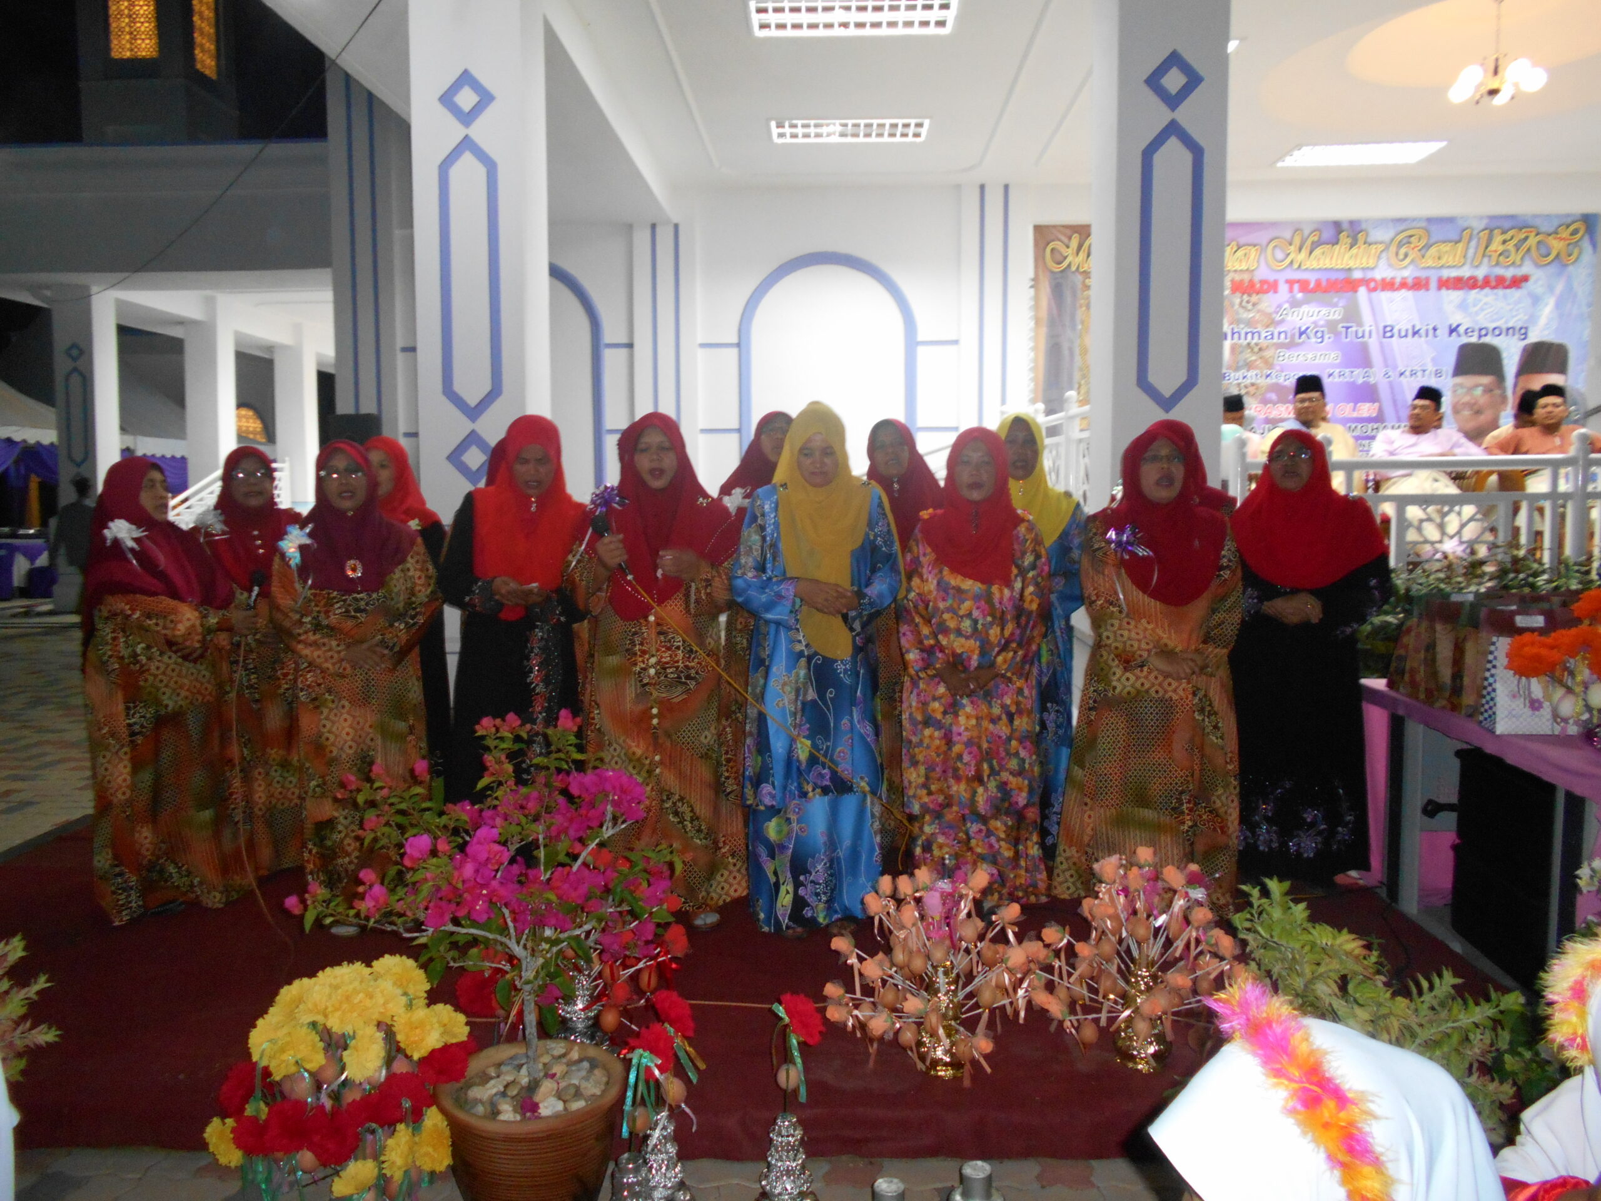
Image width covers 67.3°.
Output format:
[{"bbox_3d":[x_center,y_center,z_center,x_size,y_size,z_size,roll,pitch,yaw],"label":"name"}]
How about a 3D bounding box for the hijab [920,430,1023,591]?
[{"bbox_3d":[0.550,-0.296,3.844,0.330,0.482,0.310,1,5,8],"label":"hijab"}]

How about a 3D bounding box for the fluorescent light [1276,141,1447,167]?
[{"bbox_3d":[4.548,-3.621,9.750,1.180,0.080,0.600,0,5,2],"label":"fluorescent light"}]

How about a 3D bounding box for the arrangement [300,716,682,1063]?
[{"bbox_3d":[-0.543,0.513,2.113,0.631,0.591,0.580,0,5,0],"label":"arrangement"}]

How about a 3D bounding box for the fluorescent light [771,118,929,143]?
[{"bbox_3d":[0.389,-3.729,9.454,1.210,0.090,0.610,0,5,2],"label":"fluorescent light"}]

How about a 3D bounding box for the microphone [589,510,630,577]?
[{"bbox_3d":[-0.551,-0.163,3.520,0.055,0.220,0.055,-27,-14,-7],"label":"microphone"}]

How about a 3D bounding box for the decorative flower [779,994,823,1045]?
[{"bbox_3d":[0.002,0.748,2.143,0.075,0.093,0.075,0,5,0],"label":"decorative flower"}]

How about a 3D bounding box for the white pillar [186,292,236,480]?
[{"bbox_3d":[-8.389,-2.244,17.107,0.460,3.950,0.460,0,5,2],"label":"white pillar"}]

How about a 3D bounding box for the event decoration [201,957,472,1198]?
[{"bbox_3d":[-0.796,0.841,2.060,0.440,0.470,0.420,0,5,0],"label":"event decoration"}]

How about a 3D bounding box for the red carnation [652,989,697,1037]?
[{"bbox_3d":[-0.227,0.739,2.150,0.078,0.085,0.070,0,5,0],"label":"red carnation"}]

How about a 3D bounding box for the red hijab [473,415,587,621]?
[{"bbox_3d":[-0.867,-0.262,3.850,0.350,0.640,0.320,-1,5,-10],"label":"red hijab"}]

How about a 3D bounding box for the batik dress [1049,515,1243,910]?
[{"bbox_3d":[1.117,0.373,3.883,0.605,1.268,0.400,1,5,8],"label":"batik dress"}]

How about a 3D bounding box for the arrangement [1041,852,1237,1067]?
[{"bbox_3d":[0.779,0.825,2.760,0.440,0.470,0.420,0,5,0],"label":"arrangement"}]

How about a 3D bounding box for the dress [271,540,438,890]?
[{"bbox_3d":[-1.372,0.375,3.700,0.500,1.180,0.340,-2,5,-18],"label":"dress"}]

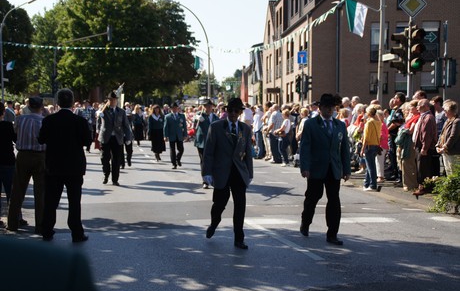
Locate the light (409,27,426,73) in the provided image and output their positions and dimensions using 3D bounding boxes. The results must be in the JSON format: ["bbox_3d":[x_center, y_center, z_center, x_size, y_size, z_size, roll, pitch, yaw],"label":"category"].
[{"bbox_3d":[4.014,-2.034,14.200,0.310,0.960,0.380,0,4,-5],"label":"light"}]

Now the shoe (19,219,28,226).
[{"bbox_3d":[-2.893,1.052,9.150,0.280,0.110,0.110,1,4,12],"label":"shoe"}]

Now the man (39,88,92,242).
[{"bbox_3d":[-1.947,0.228,7.850,0.590,1.800,0.450,1,3,6],"label":"man"}]

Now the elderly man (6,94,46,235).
[{"bbox_3d":[-2.589,0.253,8.500,0.520,1.730,0.400,0,3,1],"label":"elderly man"}]

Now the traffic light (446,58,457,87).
[{"bbox_3d":[7.820,-2.560,23.400,0.290,0.950,0.360,0,4,3],"label":"traffic light"}]

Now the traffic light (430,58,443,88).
[{"bbox_3d":[6.423,-2.261,20.600,0.290,0.920,0.340,-3,4,-36],"label":"traffic light"}]

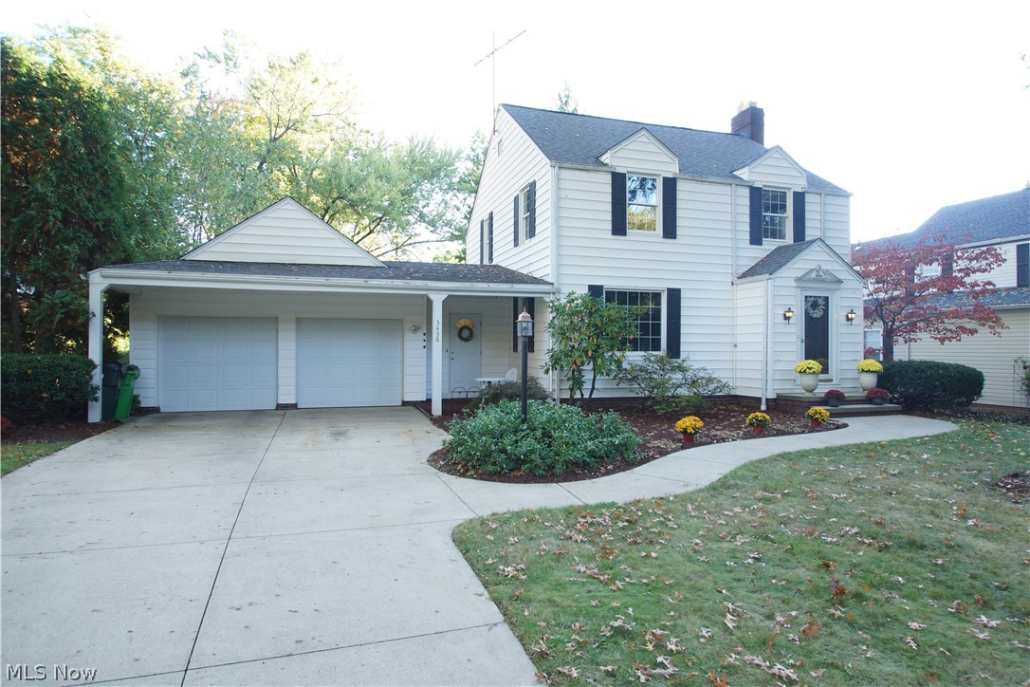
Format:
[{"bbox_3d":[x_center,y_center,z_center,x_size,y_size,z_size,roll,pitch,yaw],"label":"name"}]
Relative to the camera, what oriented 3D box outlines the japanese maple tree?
[{"bbox_3d":[10.800,-0.800,14.800,3.700,4.500,3.500,0,0,-17],"label":"japanese maple tree"}]

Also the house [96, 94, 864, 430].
[{"bbox_3d":[-0.500,-2.950,15.100,16.600,8.900,10.200,0,0,-17],"label":"house"}]

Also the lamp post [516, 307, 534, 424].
[{"bbox_3d":[0.140,0.470,7.750,0.240,1.980,0.240,0,0,-17],"label":"lamp post"}]

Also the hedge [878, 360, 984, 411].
[{"bbox_3d":[9.650,0.920,12.750,2.300,1.100,1.500,0,0,-17],"label":"hedge"}]

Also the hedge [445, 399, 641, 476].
[{"bbox_3d":[0.360,1.160,7.150,2.400,0.650,2.000,0,0,-17],"label":"hedge"}]

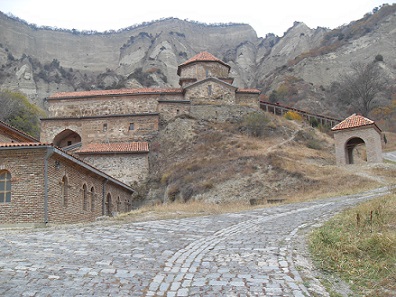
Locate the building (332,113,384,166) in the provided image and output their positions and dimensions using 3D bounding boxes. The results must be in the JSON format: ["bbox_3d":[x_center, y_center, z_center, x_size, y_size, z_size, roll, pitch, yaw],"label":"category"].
[{"bbox_3d":[15.219,-0.904,36.907,3.763,4.864,3.975,-8,-11,33],"label":"building"}]

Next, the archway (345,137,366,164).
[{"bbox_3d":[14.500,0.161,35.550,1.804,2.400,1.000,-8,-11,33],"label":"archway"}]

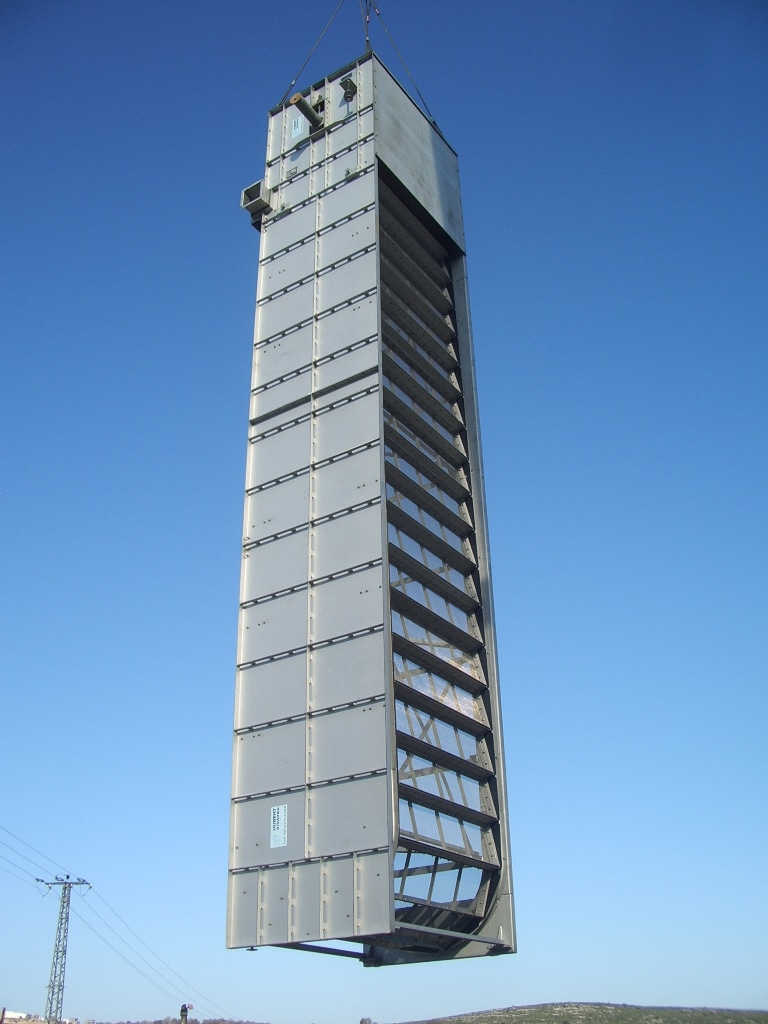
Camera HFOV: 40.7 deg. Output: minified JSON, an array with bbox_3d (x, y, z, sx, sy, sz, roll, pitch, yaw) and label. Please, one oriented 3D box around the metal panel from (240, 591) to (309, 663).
[{"bbox_3d":[-1.286,1.315,12.063,1.004,0.782,0.070,-19,-34,29],"label":"metal panel"}]

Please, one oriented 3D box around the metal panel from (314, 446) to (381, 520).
[{"bbox_3d":[-0.467,-0.359,12.334,1.045,0.790,0.070,-19,-34,29],"label":"metal panel"}]

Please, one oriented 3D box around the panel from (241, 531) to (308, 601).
[{"bbox_3d":[-1.301,0.626,12.445,1.004,0.794,0.070,-19,-34,29],"label":"panel"}]

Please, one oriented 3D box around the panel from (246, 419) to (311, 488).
[{"bbox_3d":[-1.330,-0.757,13.211,1.004,0.788,0.070,-19,-34,29],"label":"panel"}]

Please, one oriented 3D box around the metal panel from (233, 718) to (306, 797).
[{"bbox_3d":[-1.257,2.677,11.308,1.004,0.769,0.070,-19,-34,29],"label":"metal panel"}]

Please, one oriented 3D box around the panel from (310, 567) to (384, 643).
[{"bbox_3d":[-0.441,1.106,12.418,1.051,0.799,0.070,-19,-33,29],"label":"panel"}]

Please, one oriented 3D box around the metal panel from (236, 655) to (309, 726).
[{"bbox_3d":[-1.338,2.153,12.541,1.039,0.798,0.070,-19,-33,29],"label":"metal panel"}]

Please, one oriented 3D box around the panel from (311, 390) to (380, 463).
[{"bbox_3d":[-0.481,-1.049,12.717,1.045,0.788,0.070,-19,-34,29],"label":"panel"}]

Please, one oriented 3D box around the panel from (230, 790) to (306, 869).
[{"bbox_3d":[-1.242,3.343,10.939,1.004,0.754,0.070,-19,-34,29],"label":"panel"}]

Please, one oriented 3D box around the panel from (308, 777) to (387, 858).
[{"bbox_3d":[-0.393,3.051,10.445,1.045,0.754,0.070,-19,-34,29],"label":"panel"}]

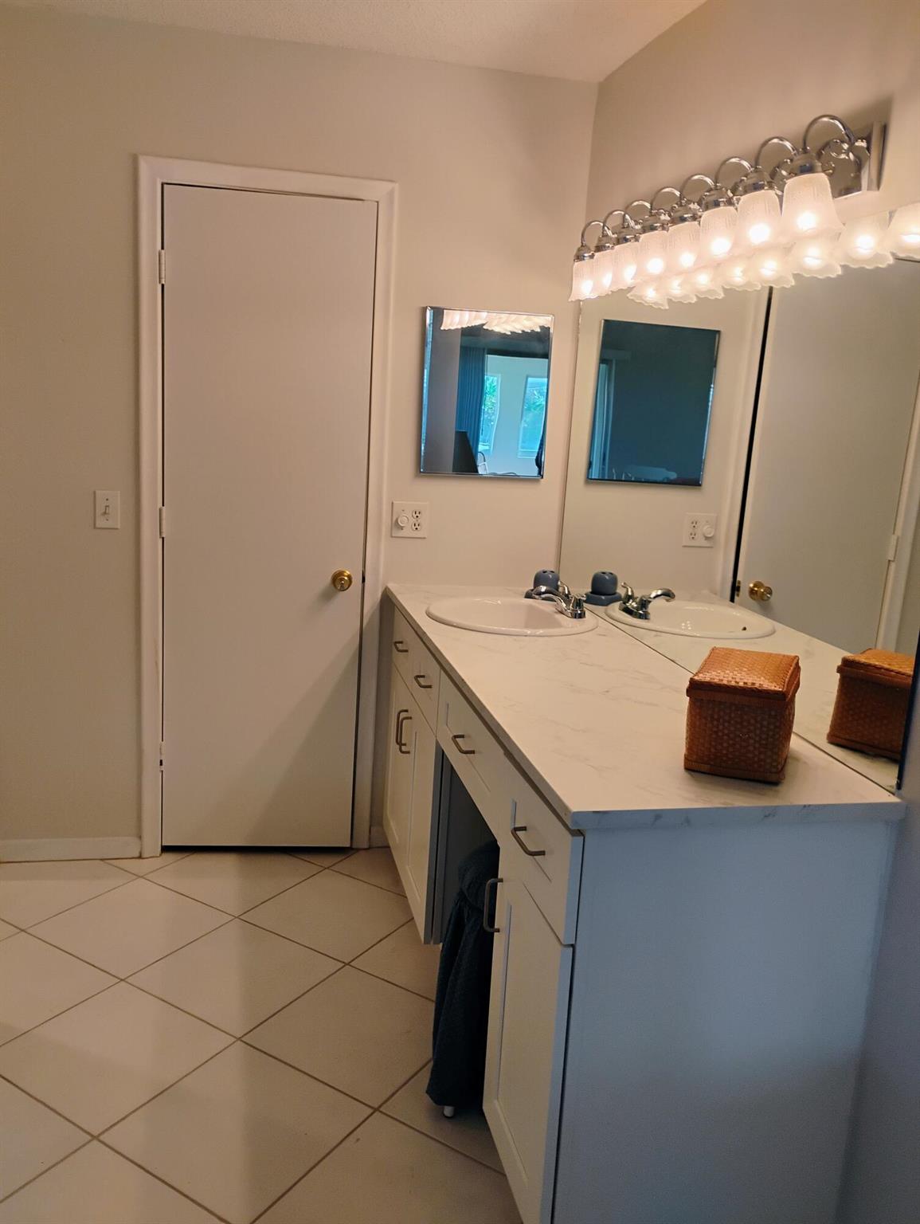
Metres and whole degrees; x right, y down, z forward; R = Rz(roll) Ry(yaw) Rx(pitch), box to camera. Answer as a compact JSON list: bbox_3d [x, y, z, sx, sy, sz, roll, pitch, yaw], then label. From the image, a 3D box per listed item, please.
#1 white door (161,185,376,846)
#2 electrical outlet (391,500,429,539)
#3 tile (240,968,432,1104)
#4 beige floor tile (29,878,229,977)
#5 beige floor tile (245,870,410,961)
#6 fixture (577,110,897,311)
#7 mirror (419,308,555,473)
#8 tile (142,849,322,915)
[{"bbox_3d":[-0.601,-0.222,3.077,0.612,2.022,0.040,2,11,-7],"label":"white door"},{"bbox_3d":[-0.158,-0.293,3.164,0.116,0.114,0.018,1,11,-13],"label":"electrical outlet"},{"bbox_3d":[-0.240,1.009,2.387,0.400,0.010,0.400,10,13,31],"label":"tile"},{"bbox_3d":[-0.924,0.887,2.803,0.400,0.010,0.400,10,13,31],"label":"beige floor tile"},{"bbox_3d":[-0.366,0.894,2.934,0.400,0.010,0.400,10,13,31],"label":"beige floor tile"},{"bbox_3d":[0.491,-0.861,2.233,0.180,0.213,1.250,1,11,-13],"label":"fixture"},{"bbox_3d":[0.078,-0.685,3.130,0.408,0.508,0.025,1,11,-13],"label":"mirror"},{"bbox_3d":[-0.708,0.833,3.142,0.400,0.010,0.400,10,13,31],"label":"tile"}]

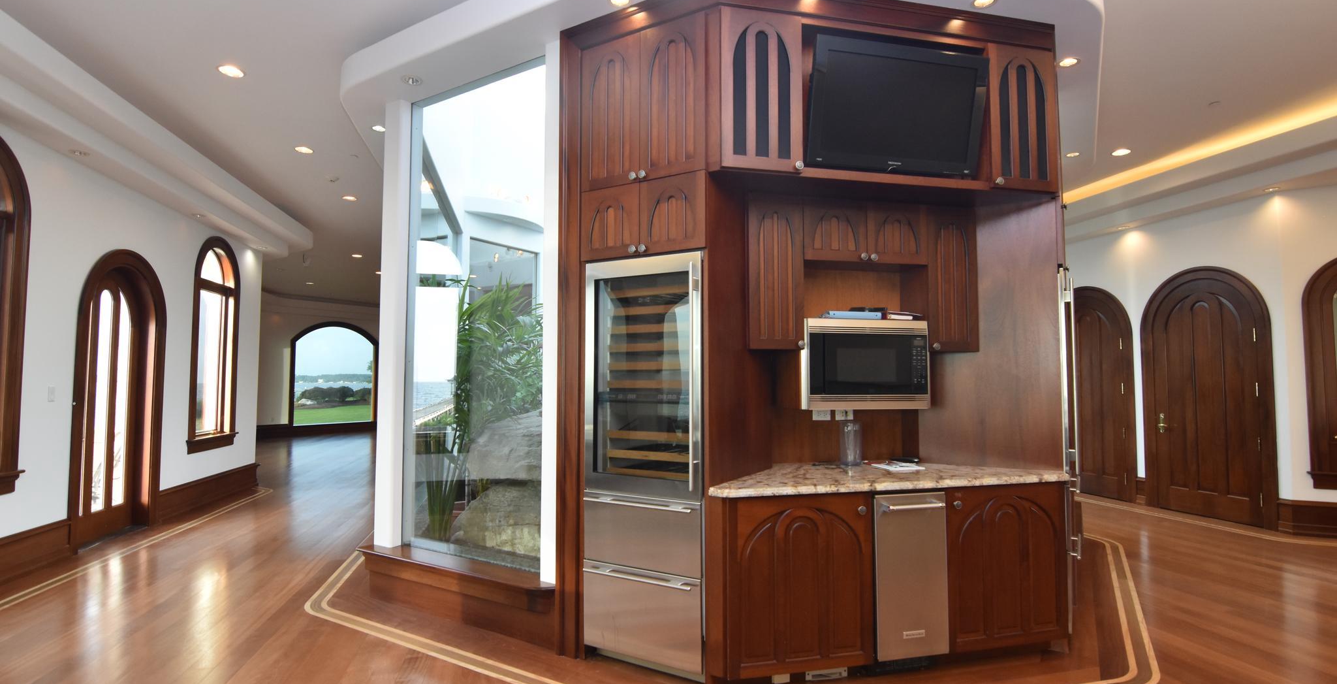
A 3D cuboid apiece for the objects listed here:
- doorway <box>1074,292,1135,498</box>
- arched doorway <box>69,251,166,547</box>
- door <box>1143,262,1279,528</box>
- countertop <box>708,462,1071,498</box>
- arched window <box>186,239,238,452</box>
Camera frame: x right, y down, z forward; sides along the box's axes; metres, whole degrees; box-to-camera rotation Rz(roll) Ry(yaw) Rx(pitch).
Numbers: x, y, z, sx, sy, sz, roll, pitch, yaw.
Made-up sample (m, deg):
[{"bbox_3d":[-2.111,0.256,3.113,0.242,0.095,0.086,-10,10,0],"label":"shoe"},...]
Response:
[{"bbox_3d":[5.290,0.601,7.407,0.150,2.590,1.120,1,-4,-20],"label":"doorway"},{"bbox_3d":[-4.964,0.460,5.324,0.200,2.540,1.070,0,-3,-9],"label":"arched doorway"},{"bbox_3d":[5.396,0.496,6.000,0.100,2.520,1.100,1,-3,-20],"label":"door"},{"bbox_3d":[1.103,0.716,3.210,2.000,0.037,0.655,1,-3,-13],"label":"countertop"},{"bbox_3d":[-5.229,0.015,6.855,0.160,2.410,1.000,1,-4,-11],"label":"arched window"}]

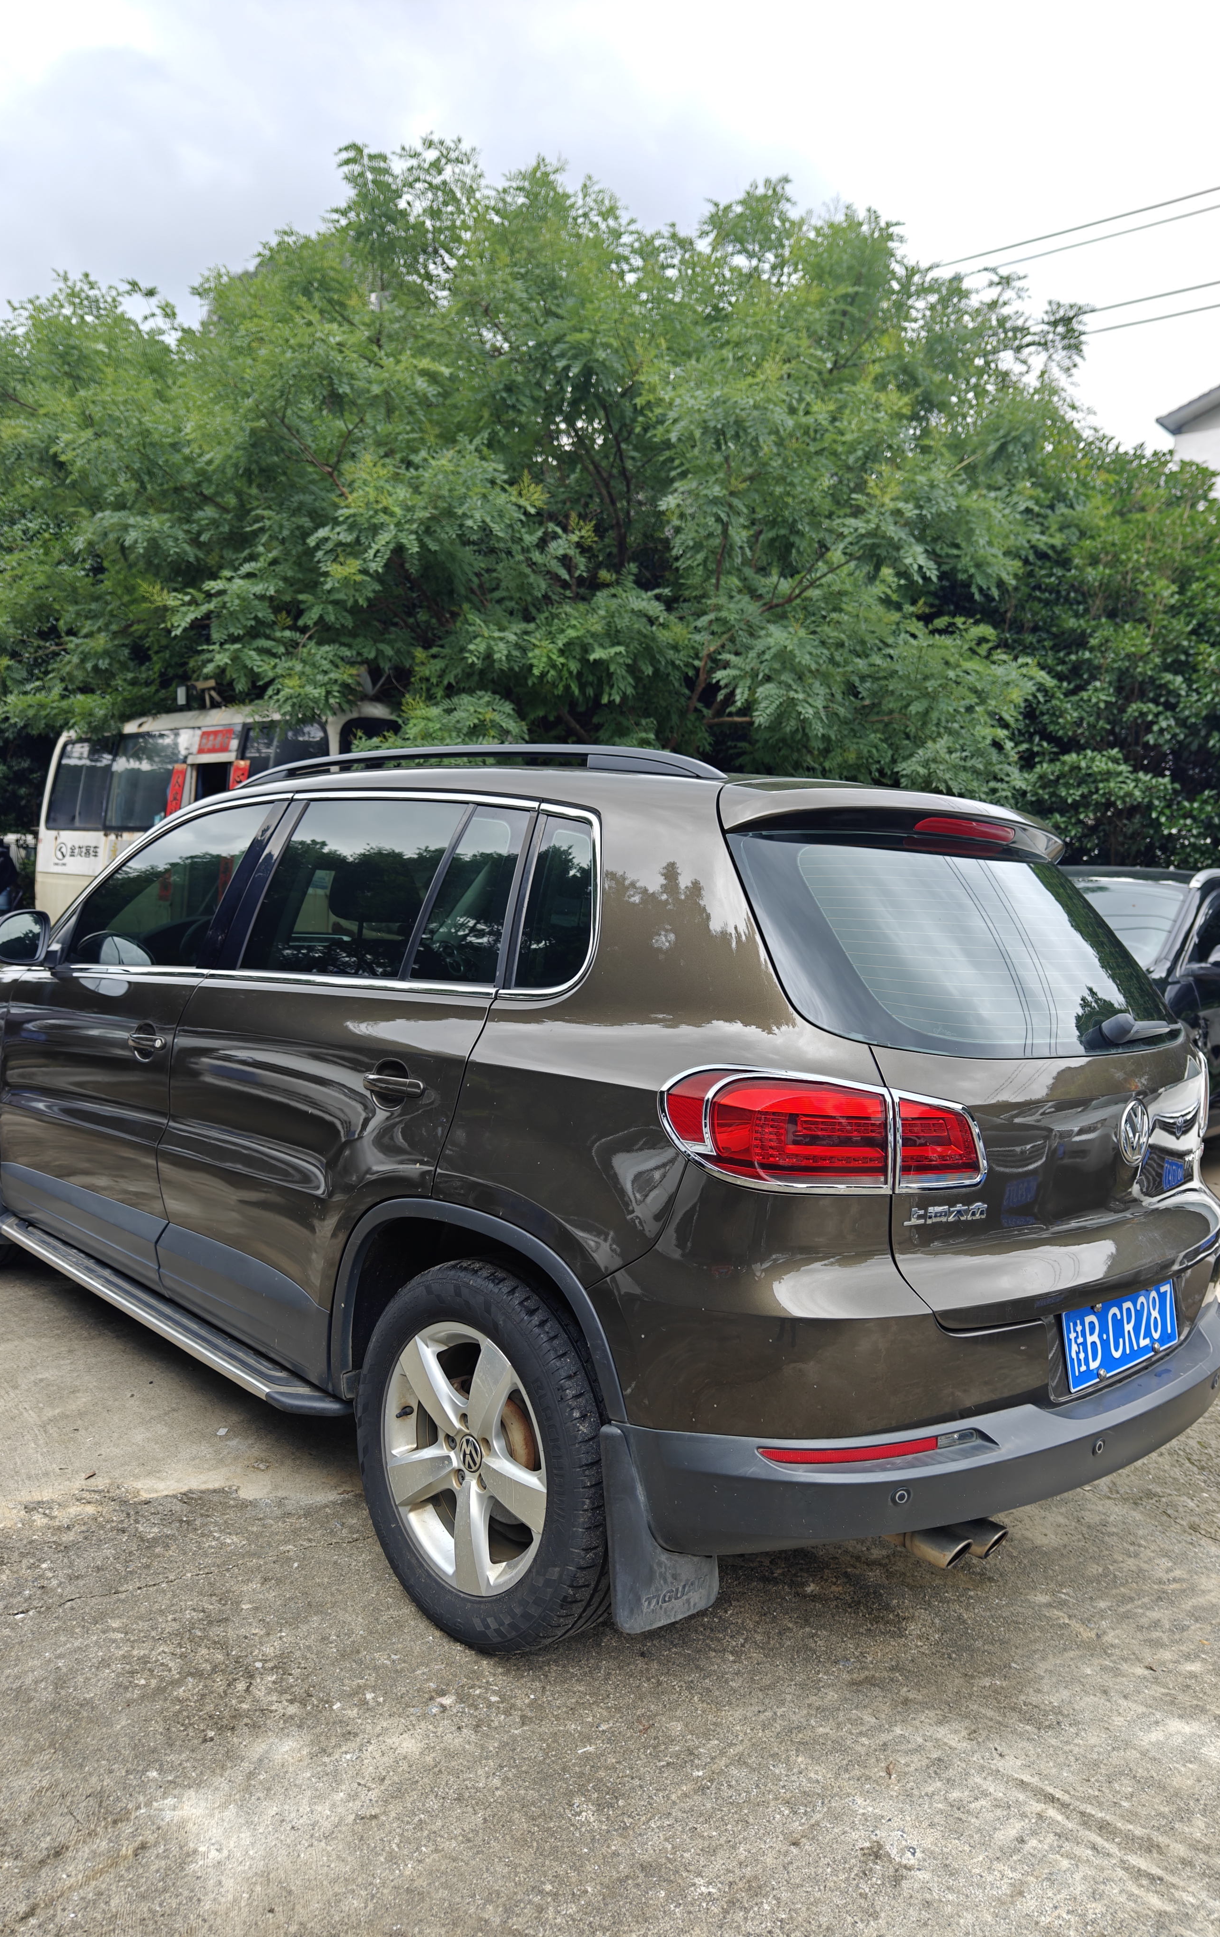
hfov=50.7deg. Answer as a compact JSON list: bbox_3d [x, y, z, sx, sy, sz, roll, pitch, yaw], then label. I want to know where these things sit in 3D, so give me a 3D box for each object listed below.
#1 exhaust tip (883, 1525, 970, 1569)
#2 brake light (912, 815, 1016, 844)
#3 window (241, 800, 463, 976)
[{"bbox_3d":[0.508,0.896,2.031,0.062,0.061,0.135,0,4,-45],"label":"exhaust tip"},{"bbox_3d":[0.694,-0.273,2.507,0.360,0.037,0.035,0,4,-45],"label":"brake light"},{"bbox_3d":[-0.553,-0.165,2.718,0.630,0.410,0.035,7,-14,45],"label":"window"}]

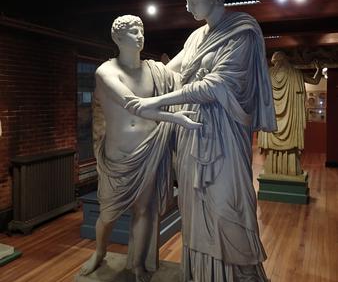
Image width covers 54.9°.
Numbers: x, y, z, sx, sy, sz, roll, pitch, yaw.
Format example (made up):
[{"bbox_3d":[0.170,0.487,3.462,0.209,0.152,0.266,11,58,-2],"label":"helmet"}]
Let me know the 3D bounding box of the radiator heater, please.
[{"bbox_3d":[-1.648,0.642,4.424,0.250,0.910,1.000,2,7,25],"label":"radiator heater"}]

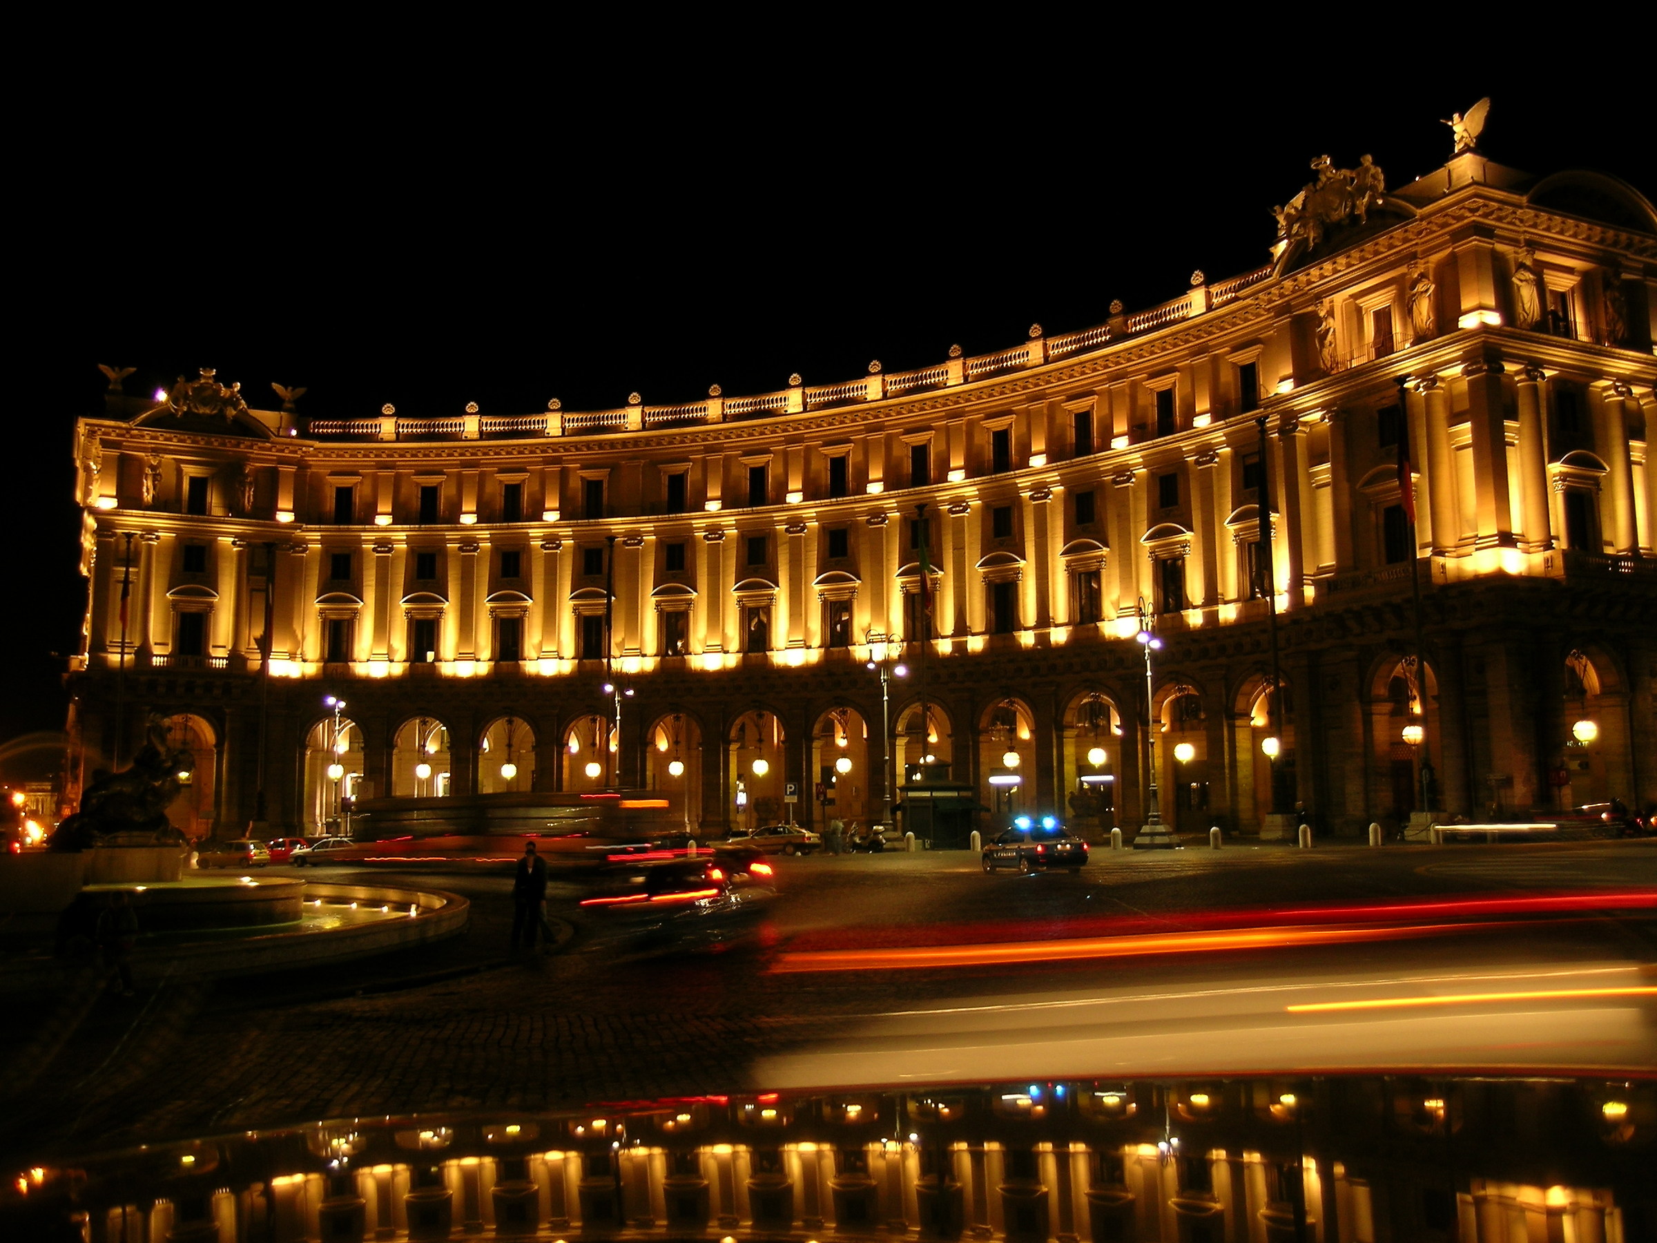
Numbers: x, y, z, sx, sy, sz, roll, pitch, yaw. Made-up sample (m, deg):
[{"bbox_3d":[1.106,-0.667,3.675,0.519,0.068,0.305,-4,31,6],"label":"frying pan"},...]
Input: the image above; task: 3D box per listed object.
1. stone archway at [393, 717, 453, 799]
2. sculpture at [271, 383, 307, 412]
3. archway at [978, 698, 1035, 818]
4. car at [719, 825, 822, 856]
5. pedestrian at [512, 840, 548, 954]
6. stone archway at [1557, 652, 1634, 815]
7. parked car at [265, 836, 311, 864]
[{"bbox_3d":[-28.750,11.039,105.278,4.170,8.560,1.300,0,-7,-2],"label":"stone archway"},{"bbox_3d":[-41.623,-17.290,114.557,2.450,2.174,1.300,4,-8,-30],"label":"sculpture"},{"bbox_3d":[11.204,8.915,91.121,4.150,8.560,1.300,-7,-9,40],"label":"archway"},{"bbox_3d":[-2.681,10.038,68.288,4.450,1.430,1.720,-5,-8,29],"label":"car"},{"bbox_3d":[-4.615,4.255,22.900,0.540,1.740,0.400,0,-7,-7],"label":"pedestrian"},{"bbox_3d":[33.373,5.240,65.234,4.340,8.560,1.300,2,-8,-23],"label":"stone archway"},{"bbox_3d":[-28.796,12.135,78.500,3.750,1.430,1.620,-1,-7,6],"label":"parked car"}]

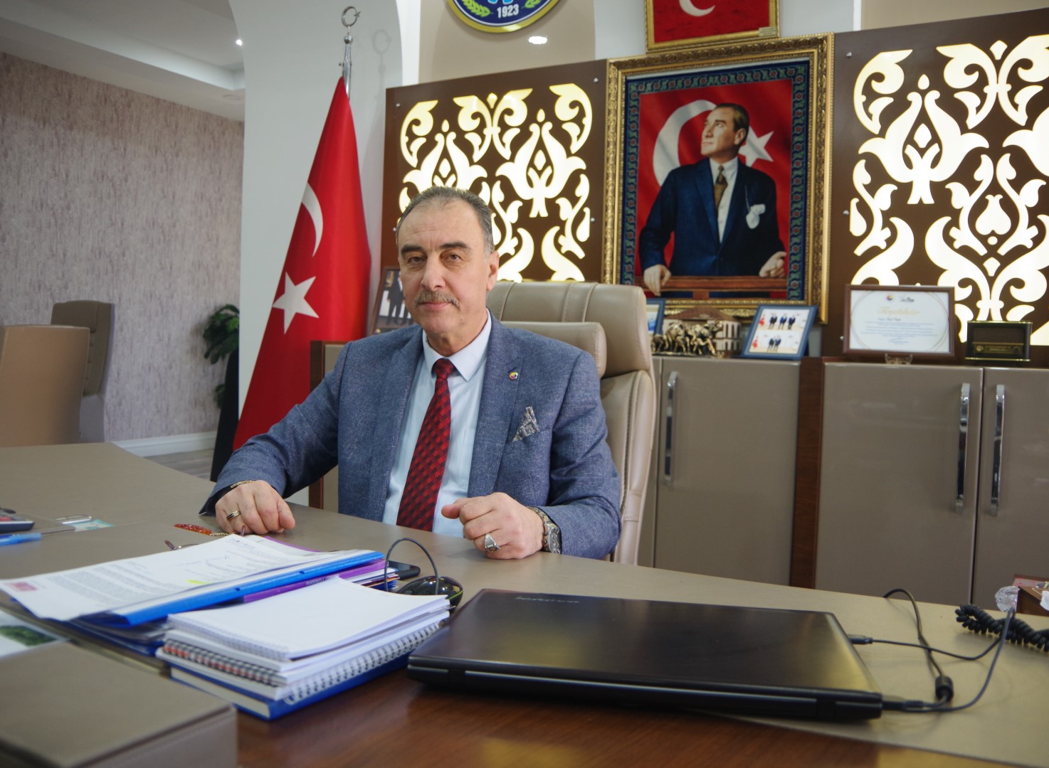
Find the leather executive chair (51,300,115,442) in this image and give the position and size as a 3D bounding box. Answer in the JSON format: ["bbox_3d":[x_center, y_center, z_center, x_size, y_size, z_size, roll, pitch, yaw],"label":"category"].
[{"bbox_3d":[-2.820,0.121,4.940,0.620,1.220,0.680,3,3,26],"label":"leather executive chair"}]

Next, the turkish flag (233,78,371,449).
[{"bbox_3d":[-0.944,-0.453,3.625,0.560,1.600,0.260,3,3,26],"label":"turkish flag"}]

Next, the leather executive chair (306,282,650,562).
[{"bbox_3d":[-0.080,0.385,1.510,0.660,1.180,0.700,3,3,20],"label":"leather executive chair"}]

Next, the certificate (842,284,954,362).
[{"bbox_3d":[1.124,-0.188,2.589,0.308,0.206,0.030,2,-10,13],"label":"certificate"}]

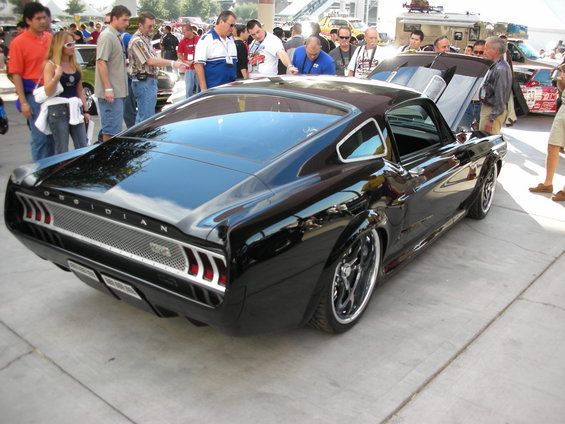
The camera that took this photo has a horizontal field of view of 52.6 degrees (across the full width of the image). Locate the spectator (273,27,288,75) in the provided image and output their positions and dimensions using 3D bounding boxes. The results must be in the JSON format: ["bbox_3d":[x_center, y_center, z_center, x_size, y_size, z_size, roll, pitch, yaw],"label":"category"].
[{"bbox_3d":[-0.073,-2.235,9.753,0.360,1.750,0.540,-13,23,-41],"label":"spectator"}]

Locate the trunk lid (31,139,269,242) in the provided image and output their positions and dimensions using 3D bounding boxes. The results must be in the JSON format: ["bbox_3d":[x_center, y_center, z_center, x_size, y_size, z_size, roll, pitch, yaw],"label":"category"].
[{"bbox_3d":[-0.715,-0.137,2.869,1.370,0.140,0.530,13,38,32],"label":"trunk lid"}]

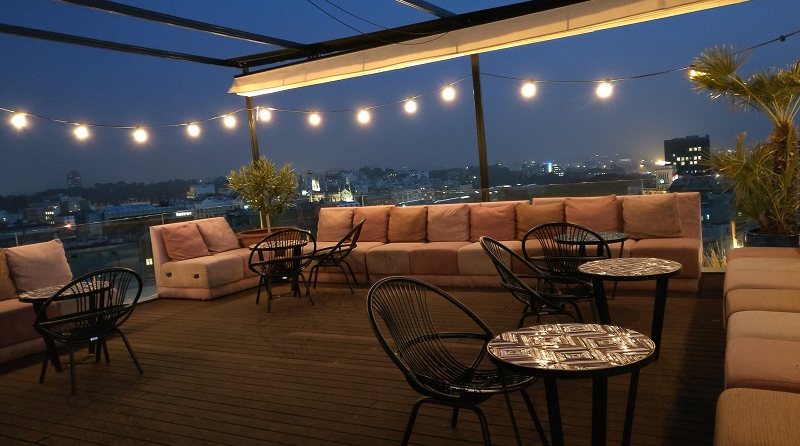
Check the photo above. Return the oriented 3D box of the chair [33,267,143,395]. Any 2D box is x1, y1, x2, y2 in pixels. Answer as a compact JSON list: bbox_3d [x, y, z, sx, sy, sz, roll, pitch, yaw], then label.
[{"bbox_3d":[-2.366,0.767,4.941,0.818,0.888,0.755,1,8,43],"label":"chair"}]

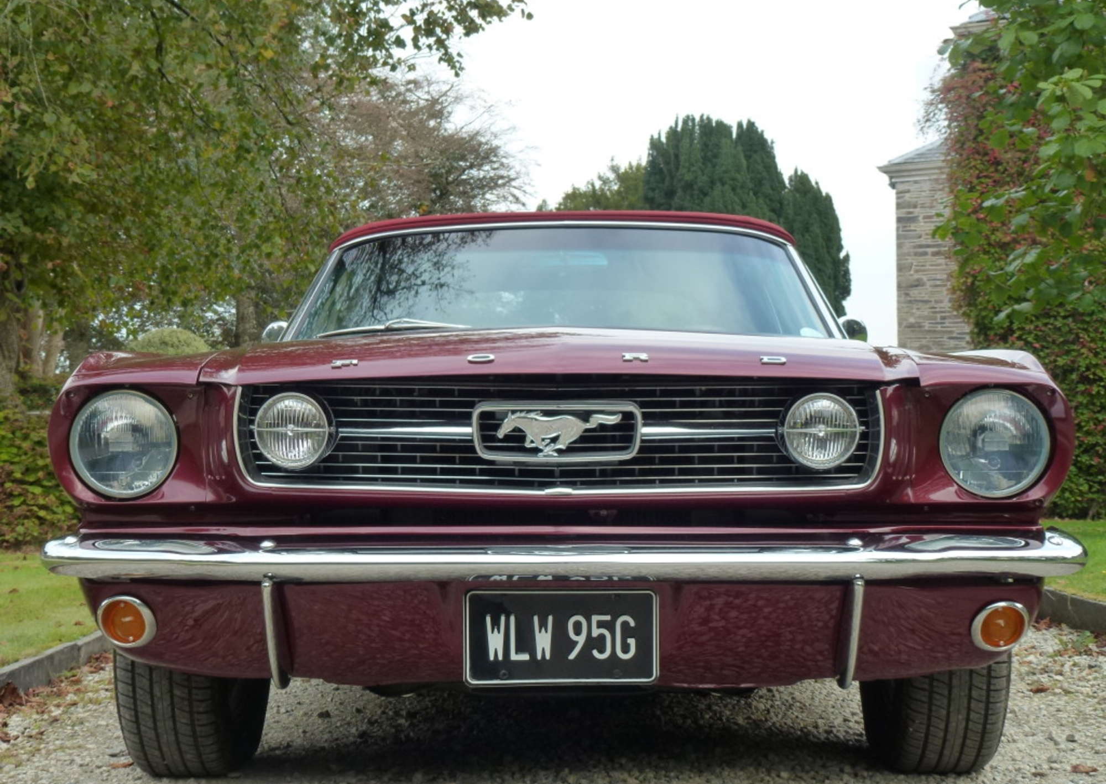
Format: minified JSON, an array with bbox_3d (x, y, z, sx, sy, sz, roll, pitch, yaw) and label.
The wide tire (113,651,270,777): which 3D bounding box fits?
[{"bbox_3d":[-0.700,0.435,3.140,0.200,0.635,0.635,0,-1,1],"label":"wide tire"}]

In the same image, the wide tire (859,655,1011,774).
[{"bbox_3d":[0.738,0.432,3.140,0.200,0.635,0.635,0,-1,1],"label":"wide tire"}]

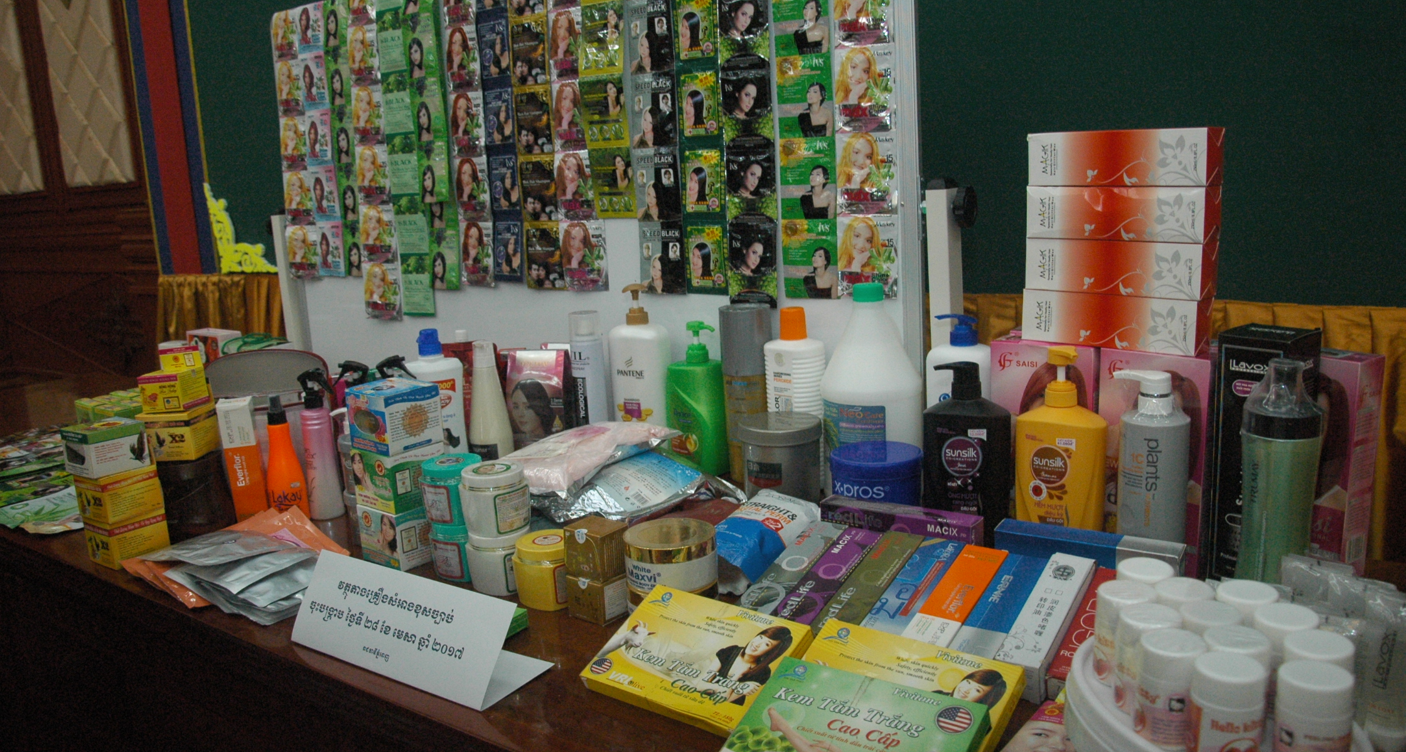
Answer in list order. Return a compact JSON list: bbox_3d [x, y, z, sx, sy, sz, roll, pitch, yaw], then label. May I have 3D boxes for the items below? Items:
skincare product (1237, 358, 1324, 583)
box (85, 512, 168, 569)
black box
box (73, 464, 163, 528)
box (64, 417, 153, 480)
[{"bbox_3d":[0.597,0.125,1.091,0.074,0.285,0.074,-10,14,-35],"label":"skincare product"},{"bbox_3d":[-0.793,0.219,1.442,0.070,0.056,0.076,5,14,32],"label":"box"},{"bbox_3d":[0.616,0.091,1.158,0.085,0.282,0.070,-14,16,-39],"label":"black box"},{"bbox_3d":[-0.787,0.157,1.421,0.067,0.059,0.075,5,14,32],"label":"box"},{"bbox_3d":[-0.812,0.097,1.433,0.074,0.059,0.075,6,15,35],"label":"box"}]

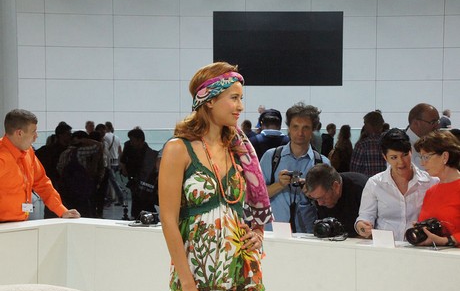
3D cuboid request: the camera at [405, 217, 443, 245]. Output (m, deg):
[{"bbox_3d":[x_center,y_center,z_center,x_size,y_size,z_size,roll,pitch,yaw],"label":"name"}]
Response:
[{"bbox_3d":[0.978,0.434,5.800,0.155,0.105,0.140,-17,12,-40],"label":"camera"}]

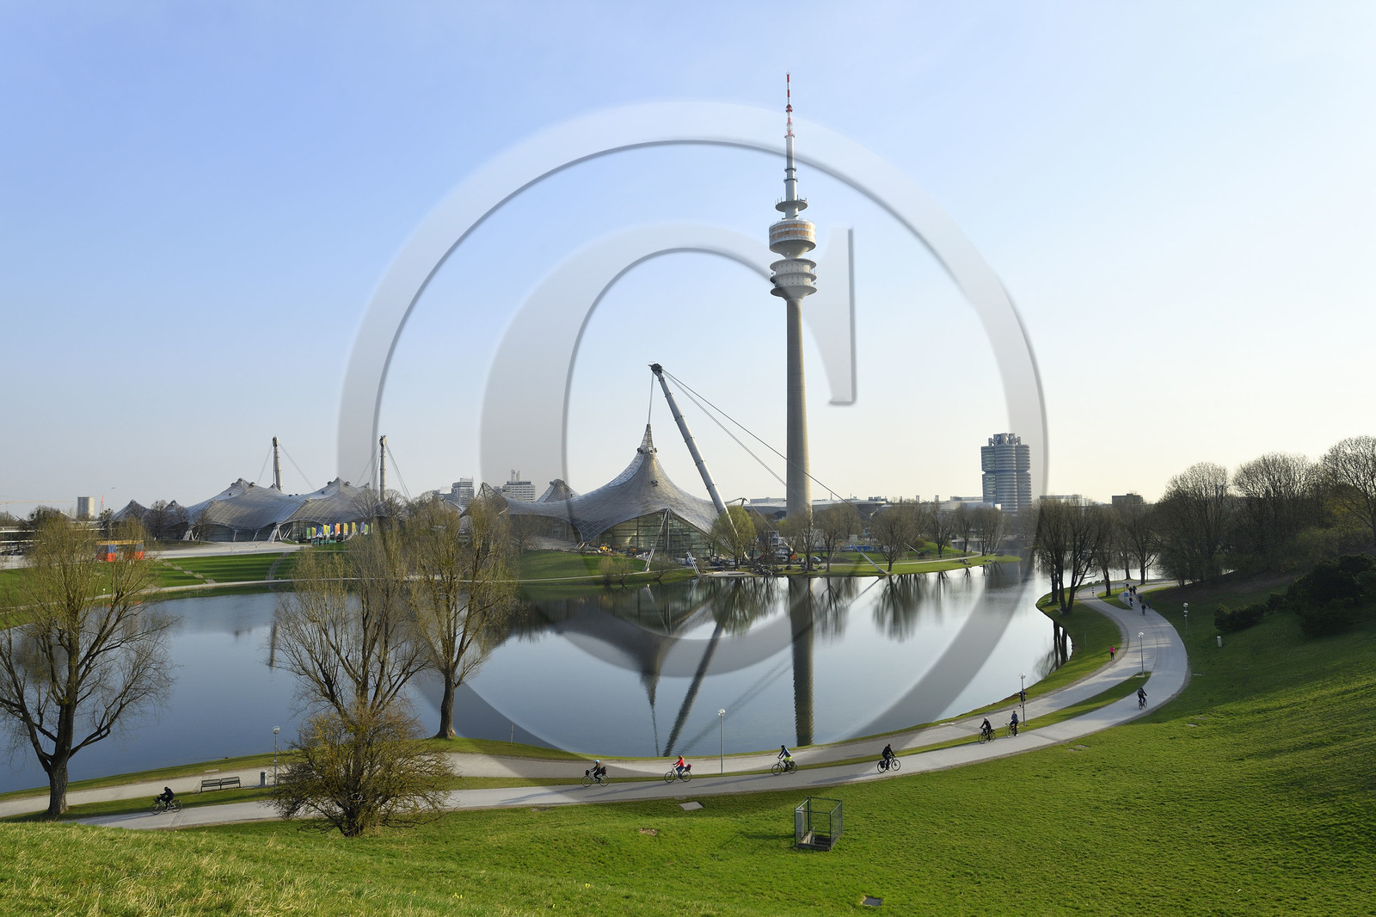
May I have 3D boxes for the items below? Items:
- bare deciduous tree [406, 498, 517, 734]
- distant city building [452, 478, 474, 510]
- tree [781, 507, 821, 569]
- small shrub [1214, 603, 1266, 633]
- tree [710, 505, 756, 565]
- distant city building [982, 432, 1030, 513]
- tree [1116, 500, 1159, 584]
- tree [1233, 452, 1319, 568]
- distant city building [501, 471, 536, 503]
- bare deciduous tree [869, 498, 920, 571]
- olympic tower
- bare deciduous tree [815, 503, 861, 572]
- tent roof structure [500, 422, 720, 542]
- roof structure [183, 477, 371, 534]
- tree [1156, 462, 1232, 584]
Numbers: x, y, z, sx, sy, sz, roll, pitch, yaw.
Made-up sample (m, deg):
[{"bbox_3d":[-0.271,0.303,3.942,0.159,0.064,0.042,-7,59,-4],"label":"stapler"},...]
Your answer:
[{"bbox_3d":[-18.425,12.737,68.114,9.000,19.500,9.000,-1,-4,0],"label":"bare deciduous tree"},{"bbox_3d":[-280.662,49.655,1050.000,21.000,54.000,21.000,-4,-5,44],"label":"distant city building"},{"bbox_3d":[29.135,20.758,218.000,10.200,15.800,10.200,-1,-3,7],"label":"tree"},{"bbox_3d":[65.017,18.727,99.000,5.200,3.100,4.000,-3,-4,33],"label":"small shrub"},{"bbox_3d":[12.101,20.982,228.000,11.800,16.000,11.800,-1,-3,3],"label":"tree"},{"bbox_3d":[353.389,22.309,932.254,52.000,101.000,52.000,-3,-4,29],"label":"distant city building"},{"bbox_3d":[92.060,17.037,172.000,8.200,17.000,8.200,-3,-4,28],"label":"tree"},{"bbox_3d":[119.037,10.429,170.000,15.000,22.800,15.000,-3,-4,35],"label":"tree"},{"bbox_3d":[-199.498,48.260,984.199,41.000,69.000,24.000,0,-4,-11],"label":"distant city building"},{"bbox_3d":[61.924,23.210,250.940,15.000,21.400,14.500,-1,-4,0],"label":"bare deciduous tree"},{"bbox_3d":[66.834,-99.176,522.831,29.500,290.500,29.500,-1,-4,0],"label":"olympic tower"},{"bbox_3d":[45.122,23.873,252.917,13.300,20.500,13.000,-1,-4,0],"label":"bare deciduous tree"},{"bbox_3d":[-29.308,12.358,319.927,82.000,47.500,72.000,-1,-4,-3],"label":"tent roof structure"},{"bbox_3d":[-240.093,29.071,484.395,100.000,35.900,70.000,1,-4,-24],"label":"roof structure"},{"bbox_3d":[103.609,13.190,172.000,13.800,24.500,13.800,-3,-4,31],"label":"tree"}]

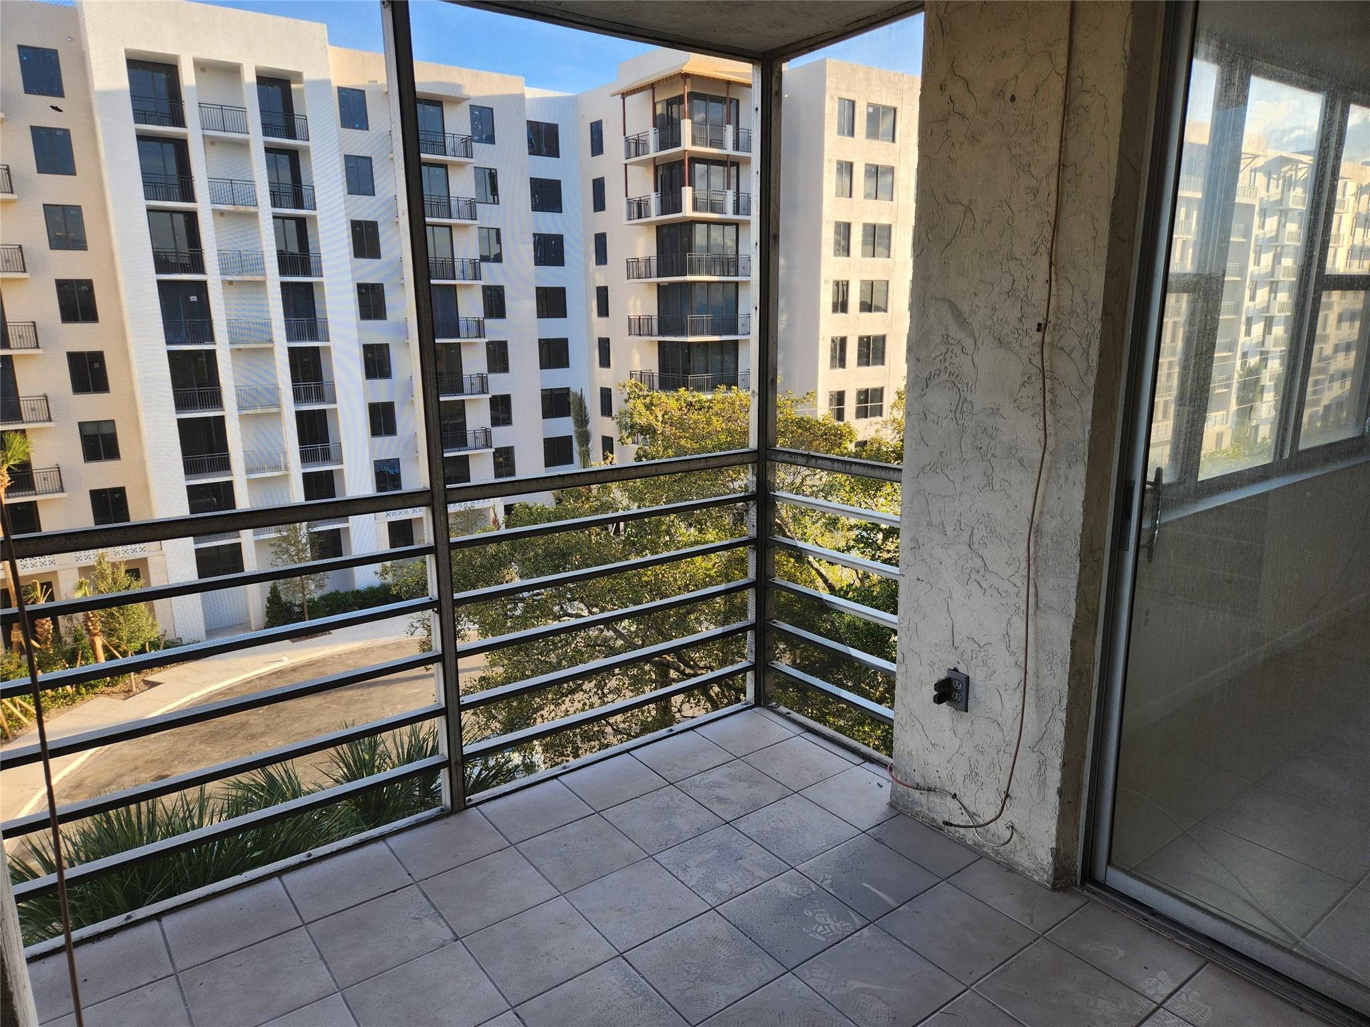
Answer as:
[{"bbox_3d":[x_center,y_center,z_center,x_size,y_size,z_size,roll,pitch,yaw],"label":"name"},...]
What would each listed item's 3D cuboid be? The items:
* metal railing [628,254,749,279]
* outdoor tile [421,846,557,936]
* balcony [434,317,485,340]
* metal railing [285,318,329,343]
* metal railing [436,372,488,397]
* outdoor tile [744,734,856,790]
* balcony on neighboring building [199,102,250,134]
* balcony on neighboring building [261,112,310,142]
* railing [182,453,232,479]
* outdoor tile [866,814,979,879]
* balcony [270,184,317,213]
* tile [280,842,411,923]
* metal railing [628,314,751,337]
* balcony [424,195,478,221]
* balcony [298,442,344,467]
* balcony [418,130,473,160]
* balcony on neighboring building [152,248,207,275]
[{"bbox_3d":[0.476,-12.993,48.175,4.828,1.075,5.364,-10,15,-35],"label":"metal railing"},{"bbox_3d":[-0.563,1.083,2.615,0.297,0.011,0.297,-10,15,-36],"label":"outdoor tile"},{"bbox_3d":[-12.682,-9.811,48.006,3.993,1.080,1.200,-10,16,-36],"label":"balcony"},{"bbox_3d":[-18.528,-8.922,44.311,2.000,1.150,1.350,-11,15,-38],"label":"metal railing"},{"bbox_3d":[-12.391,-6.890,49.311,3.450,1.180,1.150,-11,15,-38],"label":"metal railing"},{"bbox_3d":[0.414,0.914,3.320,0.303,0.012,0.303,-9,16,-36],"label":"outdoor tile"},{"bbox_3d":[-20.373,-17.473,40.305,1.950,1.080,0.060,-11,15,-38],"label":"balcony on neighboring building"},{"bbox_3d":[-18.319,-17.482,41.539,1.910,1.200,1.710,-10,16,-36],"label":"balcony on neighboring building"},{"bbox_3d":[-21.953,-2.160,41.934,1.980,1.080,0.060,-11,15,-38],"label":"railing"},{"bbox_3d":[0.739,1.026,2.811,0.187,0.011,0.297,-10,15,-36],"label":"outdoor tile"},{"bbox_3d":[-18.061,-14.615,41.988,1.965,1.070,0.070,-10,16,-34],"label":"balcony"},{"bbox_3d":[-0.983,1.067,2.645,0.303,0.010,0.272,-9,16,-36],"label":"tile"},{"bbox_3d":[0.690,-10.160,49.023,5.310,1.080,5.310,-10,16,-36],"label":"metal railing"},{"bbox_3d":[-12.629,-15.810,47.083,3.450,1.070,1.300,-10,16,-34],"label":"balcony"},{"bbox_3d":[-17.905,-2.876,44.731,1.965,1.070,0.070,-10,16,-34],"label":"balcony"},{"bbox_3d":[-12.735,-18.531,46.034,4.173,1.200,1.290,-10,16,-36],"label":"balcony"},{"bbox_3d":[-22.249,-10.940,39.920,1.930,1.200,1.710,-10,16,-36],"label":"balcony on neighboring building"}]

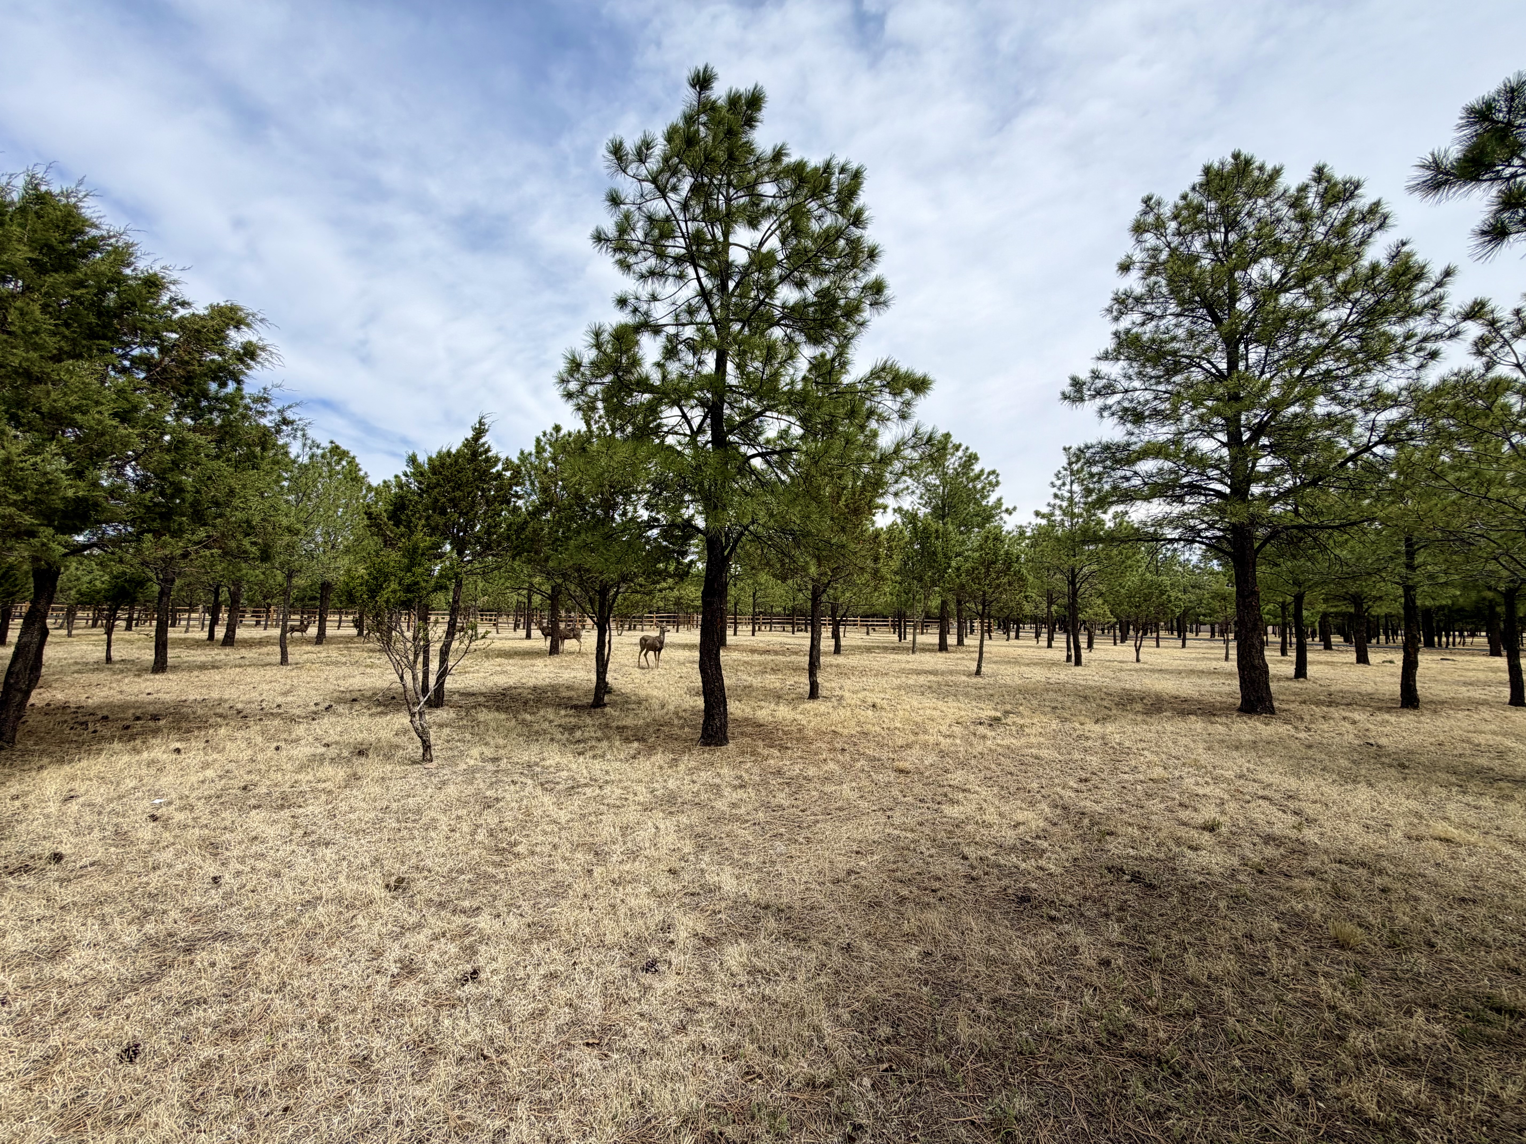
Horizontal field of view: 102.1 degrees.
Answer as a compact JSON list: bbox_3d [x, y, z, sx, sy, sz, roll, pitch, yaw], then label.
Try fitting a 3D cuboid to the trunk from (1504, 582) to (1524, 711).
[{"bbox_3d":[13.582,1.342,11.170,0.270,2.188,0.280,4,-5,-39],"label":"trunk"}]

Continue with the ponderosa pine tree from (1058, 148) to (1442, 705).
[{"bbox_3d":[8.628,-2.680,11.139,5.500,10.252,5.500,-2,-5,38],"label":"ponderosa pine tree"}]

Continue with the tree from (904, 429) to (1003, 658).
[{"bbox_3d":[8.388,-1.401,27.312,4.500,9.759,4.500,0,-4,17],"label":"tree"}]

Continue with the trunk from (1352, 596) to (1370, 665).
[{"bbox_3d":[21.946,2.150,22.721,0.437,2.499,0.390,-3,-5,44],"label":"trunk"}]

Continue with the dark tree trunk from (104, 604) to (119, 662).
[{"bbox_3d":[-18.213,1.680,17.253,0.250,1.659,0.300,-3,-5,44],"label":"dark tree trunk"}]

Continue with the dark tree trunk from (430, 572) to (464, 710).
[{"bbox_3d":[-5.173,1.130,10.186,0.350,2.165,0.252,3,-4,-27],"label":"dark tree trunk"}]

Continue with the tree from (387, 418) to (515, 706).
[{"bbox_3d":[-5.240,-0.206,10.354,1.980,4.815,1.881,2,-4,-27],"label":"tree"}]

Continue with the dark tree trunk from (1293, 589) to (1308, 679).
[{"bbox_3d":[14.695,1.729,16.930,0.288,2.380,0.266,-3,-5,41],"label":"dark tree trunk"}]

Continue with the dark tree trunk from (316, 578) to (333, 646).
[{"bbox_3d":[-19.613,1.781,27.592,0.540,2.872,0.450,3,-4,-35],"label":"dark tree trunk"}]

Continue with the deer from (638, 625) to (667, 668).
[{"bbox_3d":[-3.167,2.140,17.809,1.050,1.280,0.400,-1,-4,26],"label":"deer"}]

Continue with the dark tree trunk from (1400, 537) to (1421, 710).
[{"bbox_3d":[11.641,0.897,11.098,0.270,3.077,0.280,4,-5,-44],"label":"dark tree trunk"}]

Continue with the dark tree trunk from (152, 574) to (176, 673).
[{"bbox_3d":[-14.393,1.210,14.925,0.346,2.396,0.300,4,-5,-44],"label":"dark tree trunk"}]

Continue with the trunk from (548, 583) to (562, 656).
[{"bbox_3d":[-7.443,1.680,22.082,0.440,2.552,0.380,2,-4,-18],"label":"trunk"}]

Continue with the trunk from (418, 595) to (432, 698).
[{"bbox_3d":[-6.001,1.339,10.958,0.210,1.810,0.190,3,-4,-28],"label":"trunk"}]

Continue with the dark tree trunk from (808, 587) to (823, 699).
[{"bbox_3d":[1.010,1.319,11.790,0.255,2.161,0.228,0,-4,5],"label":"dark tree trunk"}]

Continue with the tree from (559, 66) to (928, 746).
[{"bbox_3d":[-0.244,-2.287,7.883,4.611,8.835,4.380,1,-4,-2],"label":"tree"}]

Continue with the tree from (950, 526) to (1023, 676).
[{"bbox_3d":[5.913,0.742,16.326,1.850,3.939,1.850,-1,-4,20],"label":"tree"}]

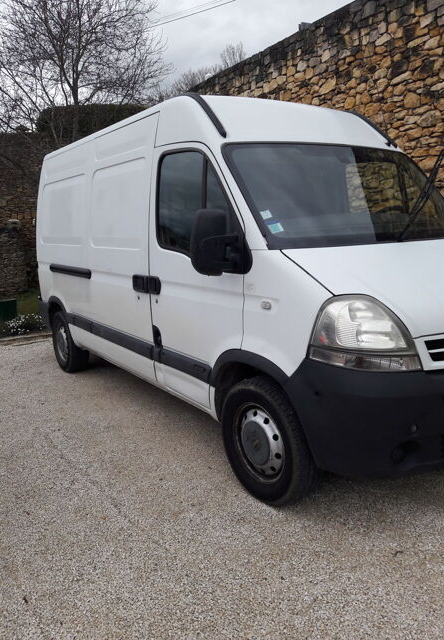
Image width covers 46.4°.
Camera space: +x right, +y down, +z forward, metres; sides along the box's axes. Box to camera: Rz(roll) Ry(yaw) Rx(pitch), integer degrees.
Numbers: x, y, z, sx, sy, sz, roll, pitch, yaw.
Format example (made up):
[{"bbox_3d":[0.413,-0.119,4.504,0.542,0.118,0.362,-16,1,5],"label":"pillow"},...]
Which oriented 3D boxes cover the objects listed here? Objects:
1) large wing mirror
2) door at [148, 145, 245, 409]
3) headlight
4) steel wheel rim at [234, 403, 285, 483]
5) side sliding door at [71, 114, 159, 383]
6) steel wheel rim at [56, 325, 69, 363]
[{"bbox_3d":[-0.026,-0.408,2.706,0.230,0.335,0.175,-10,13,-33],"label":"large wing mirror"},{"bbox_3d":[-0.145,-0.277,3.208,0.180,1.670,1.130,-10,13,-33],"label":"door"},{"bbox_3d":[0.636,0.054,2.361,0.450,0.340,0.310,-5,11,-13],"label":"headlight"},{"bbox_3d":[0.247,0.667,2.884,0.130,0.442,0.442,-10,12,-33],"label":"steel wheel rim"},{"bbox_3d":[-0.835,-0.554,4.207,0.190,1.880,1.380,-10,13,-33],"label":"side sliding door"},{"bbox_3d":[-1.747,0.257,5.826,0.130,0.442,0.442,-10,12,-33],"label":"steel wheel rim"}]

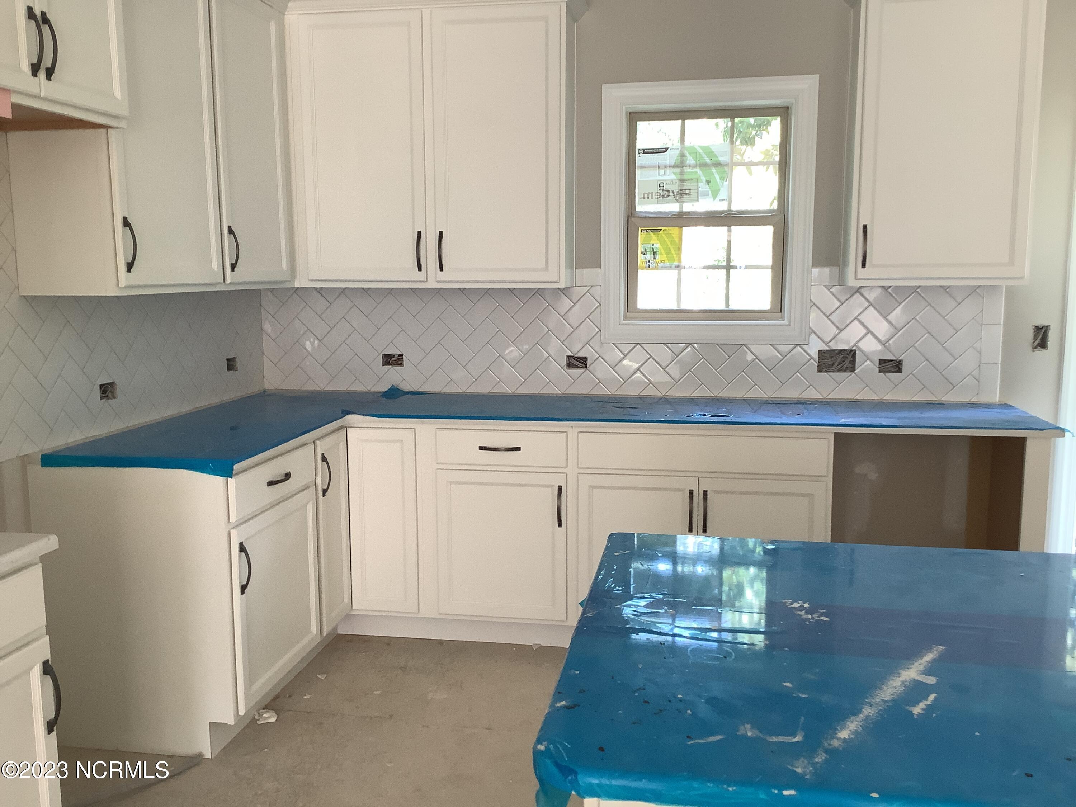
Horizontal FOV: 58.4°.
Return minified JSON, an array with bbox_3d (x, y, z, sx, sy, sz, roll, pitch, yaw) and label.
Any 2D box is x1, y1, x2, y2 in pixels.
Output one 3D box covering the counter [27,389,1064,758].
[{"bbox_3d":[0.179,0.527,3.385,3.135,0.908,1.557,1,8,10],"label":"counter"}]

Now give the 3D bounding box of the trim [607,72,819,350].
[{"bbox_3d":[0.690,-0.773,3.951,0.847,1.048,0.125,1,8,10],"label":"trim"}]

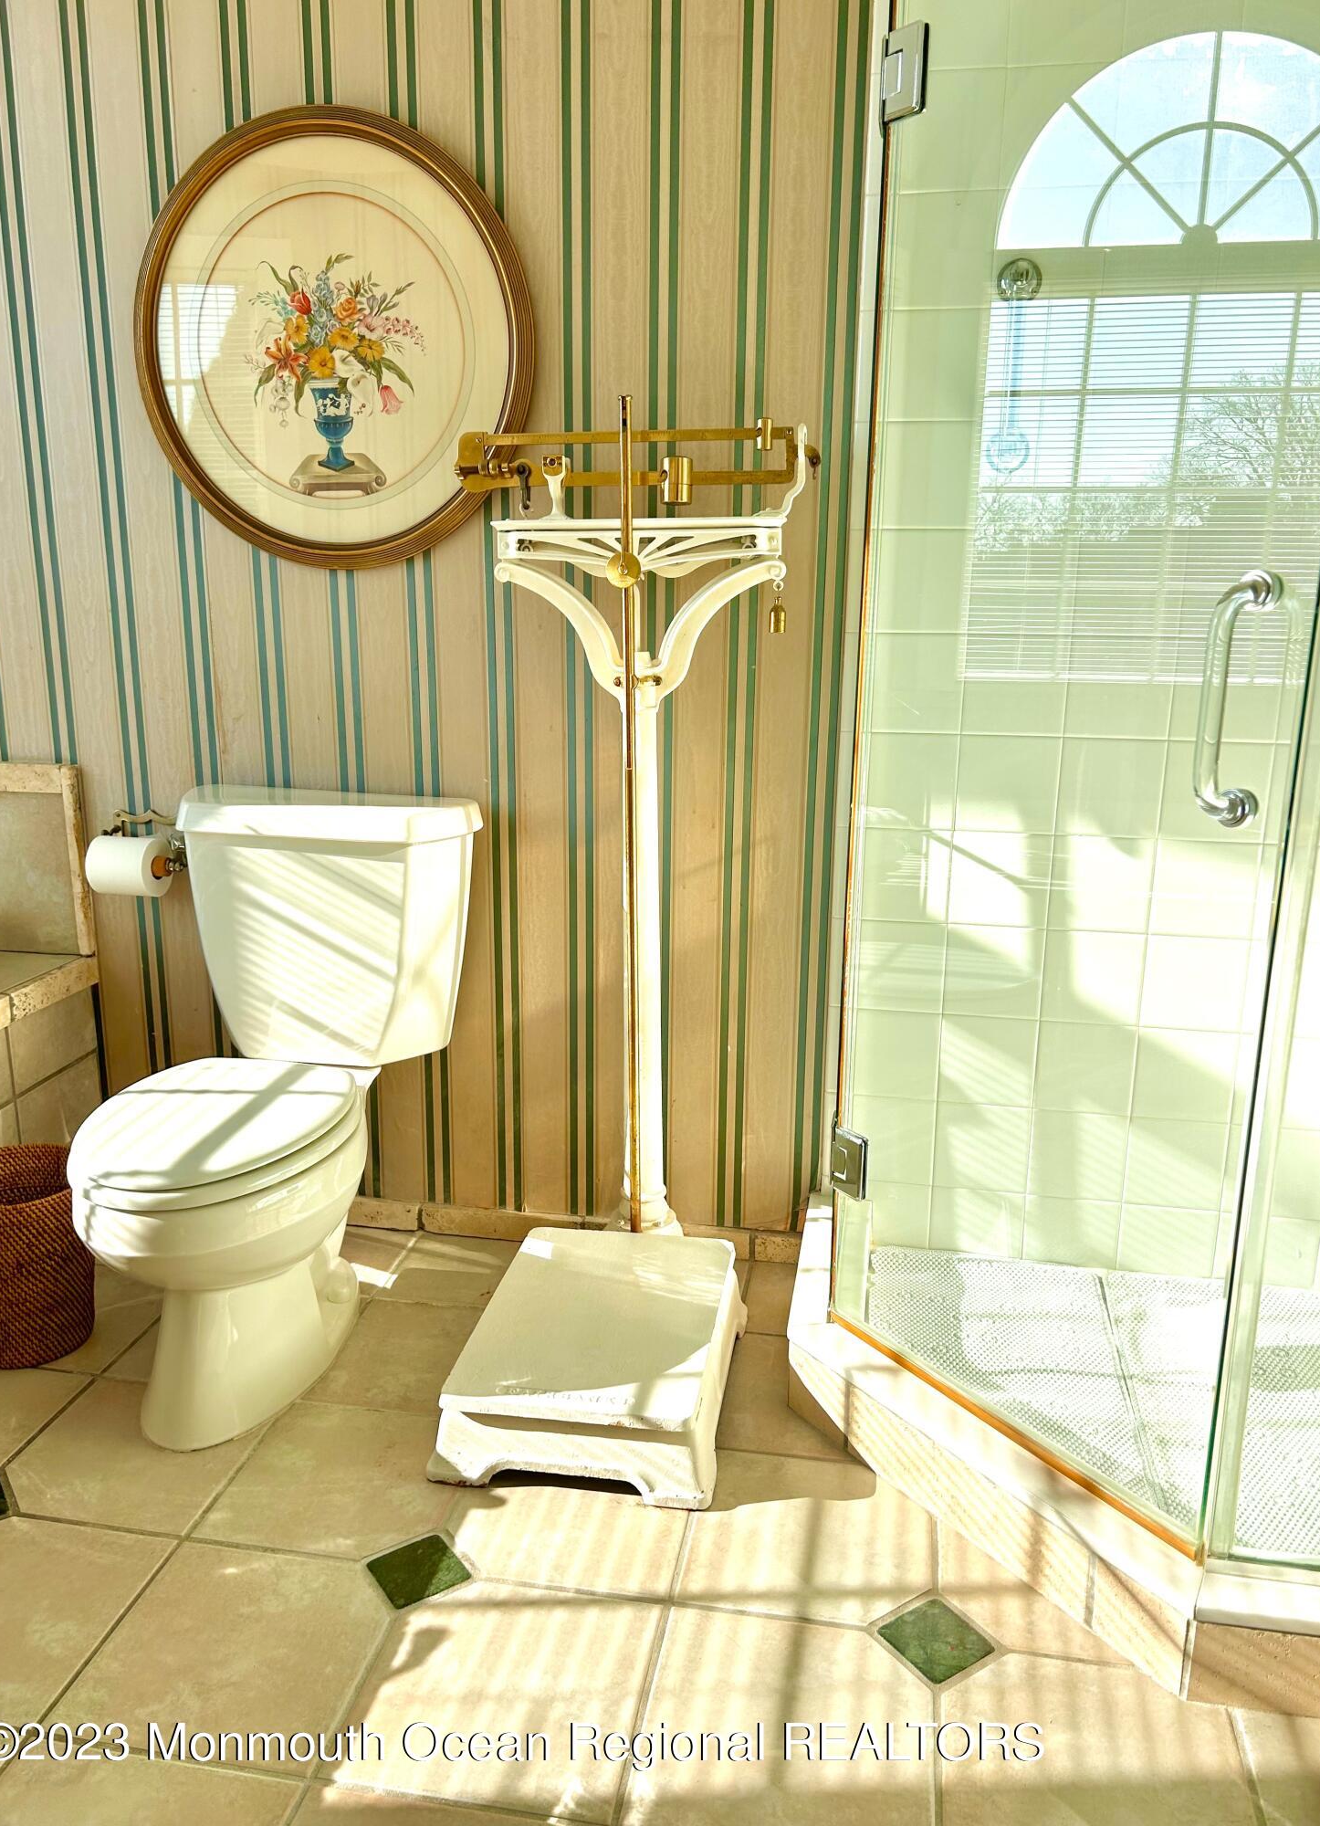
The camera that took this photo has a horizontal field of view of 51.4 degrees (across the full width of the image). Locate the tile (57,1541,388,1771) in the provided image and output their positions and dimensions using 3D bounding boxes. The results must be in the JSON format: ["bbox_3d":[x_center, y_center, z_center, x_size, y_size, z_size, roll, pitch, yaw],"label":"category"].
[{"bbox_3d":[-0.467,0.822,1.531,0.297,0.010,0.297,3,14,10],"label":"tile"}]

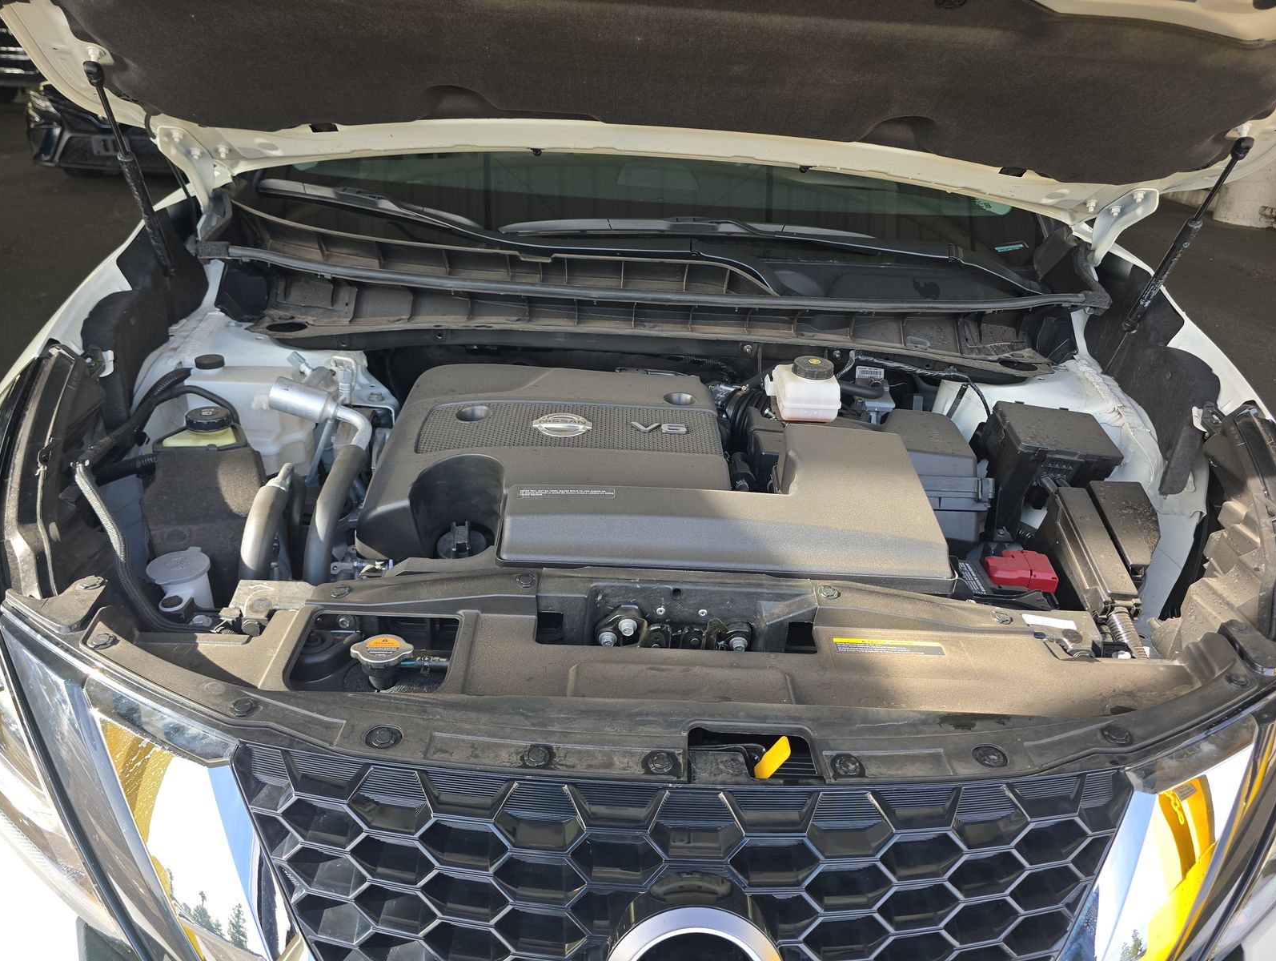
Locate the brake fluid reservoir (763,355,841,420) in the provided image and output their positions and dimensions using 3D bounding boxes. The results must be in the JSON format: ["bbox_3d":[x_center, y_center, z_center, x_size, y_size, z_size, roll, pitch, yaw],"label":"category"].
[{"bbox_3d":[0.232,-0.123,1.190,0.088,0.076,0.072,3,29,-3],"label":"brake fluid reservoir"}]

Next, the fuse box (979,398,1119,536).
[{"bbox_3d":[0.547,-0.016,1.143,0.126,0.118,0.140,7,29,6],"label":"fuse box"}]

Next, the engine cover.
[{"bbox_3d":[-0.104,-0.024,1.076,0.410,0.120,0.330,3,29,-3],"label":"engine cover"}]

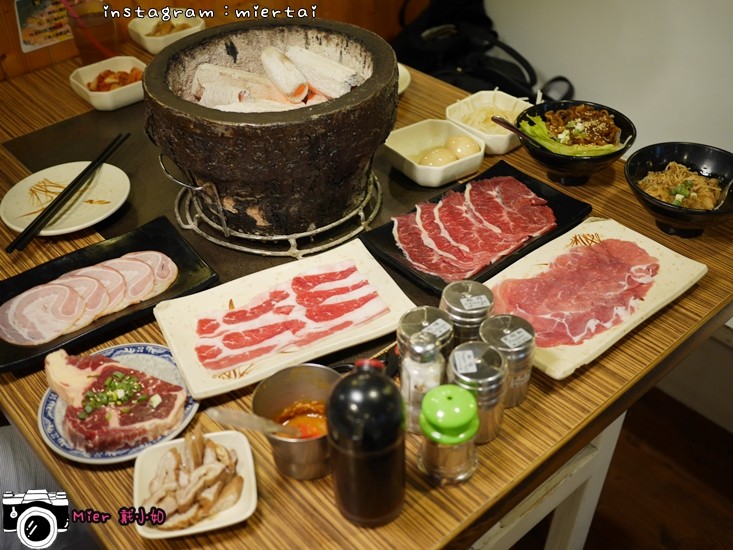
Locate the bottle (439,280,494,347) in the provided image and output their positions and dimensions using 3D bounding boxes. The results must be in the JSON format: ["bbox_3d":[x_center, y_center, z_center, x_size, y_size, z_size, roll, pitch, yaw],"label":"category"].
[{"bbox_3d":[0.097,0.051,0.825,0.049,0.078,0.049,-2,38,0],"label":"bottle"}]

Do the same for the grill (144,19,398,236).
[{"bbox_3d":[-0.107,-0.173,1.035,0.292,0.178,0.292,-2,38,0],"label":"grill"}]

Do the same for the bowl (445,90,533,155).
[{"bbox_3d":[0.178,-0.212,1.192,0.110,0.036,0.110,-30,46,-31],"label":"bowl"}]

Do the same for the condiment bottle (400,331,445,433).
[{"bbox_3d":[0.051,0.093,0.754,0.040,0.104,0.040,-2,39,0],"label":"condiment bottle"}]

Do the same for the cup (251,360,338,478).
[{"bbox_3d":[-0.052,0.134,0.733,0.086,0.070,0.086,-2,38,0],"label":"cup"}]

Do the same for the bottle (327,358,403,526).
[{"bbox_3d":[0.000,0.130,0.672,0.060,0.153,0.060,-2,39,0],"label":"bottle"}]

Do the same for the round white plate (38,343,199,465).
[{"bbox_3d":[-0.228,0.123,0.794,0.147,0.022,0.152,-18,42,-20],"label":"round white plate"}]

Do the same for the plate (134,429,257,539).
[{"bbox_3d":[-0.143,0.181,0.715,0.097,0.026,0.092,-9,40,-9],"label":"plate"}]

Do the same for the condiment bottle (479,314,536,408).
[{"bbox_3d":[0.128,0.080,0.788,0.050,0.079,0.050,-2,39,0],"label":"condiment bottle"}]

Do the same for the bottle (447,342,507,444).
[{"bbox_3d":[0.097,0.105,0.754,0.049,0.080,0.049,-2,38,0],"label":"bottle"}]

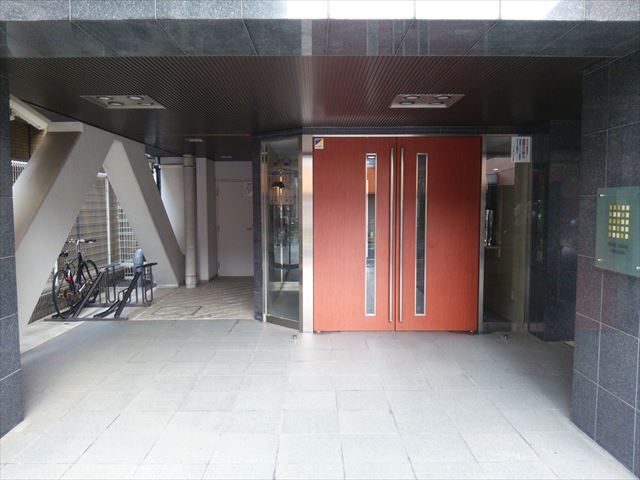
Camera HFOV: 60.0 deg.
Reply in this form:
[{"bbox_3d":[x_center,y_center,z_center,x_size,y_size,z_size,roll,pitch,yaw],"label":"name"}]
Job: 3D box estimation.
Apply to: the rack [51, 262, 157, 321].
[{"bbox_3d":[-3.107,0.727,8.153,1.060,0.580,1.570,0,4,-1],"label":"rack"}]

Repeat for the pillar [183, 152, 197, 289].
[{"bbox_3d":[-2.401,-0.352,10.212,0.220,2.460,0.220,0,4,-1],"label":"pillar"}]

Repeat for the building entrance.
[{"bbox_3d":[0.922,-0.055,6.678,1.994,2.342,0.160,0,4,-1],"label":"building entrance"}]

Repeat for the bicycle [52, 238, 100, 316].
[{"bbox_3d":[-3.435,0.519,7.960,0.540,1.020,1.680,0,4,-1],"label":"bicycle"}]

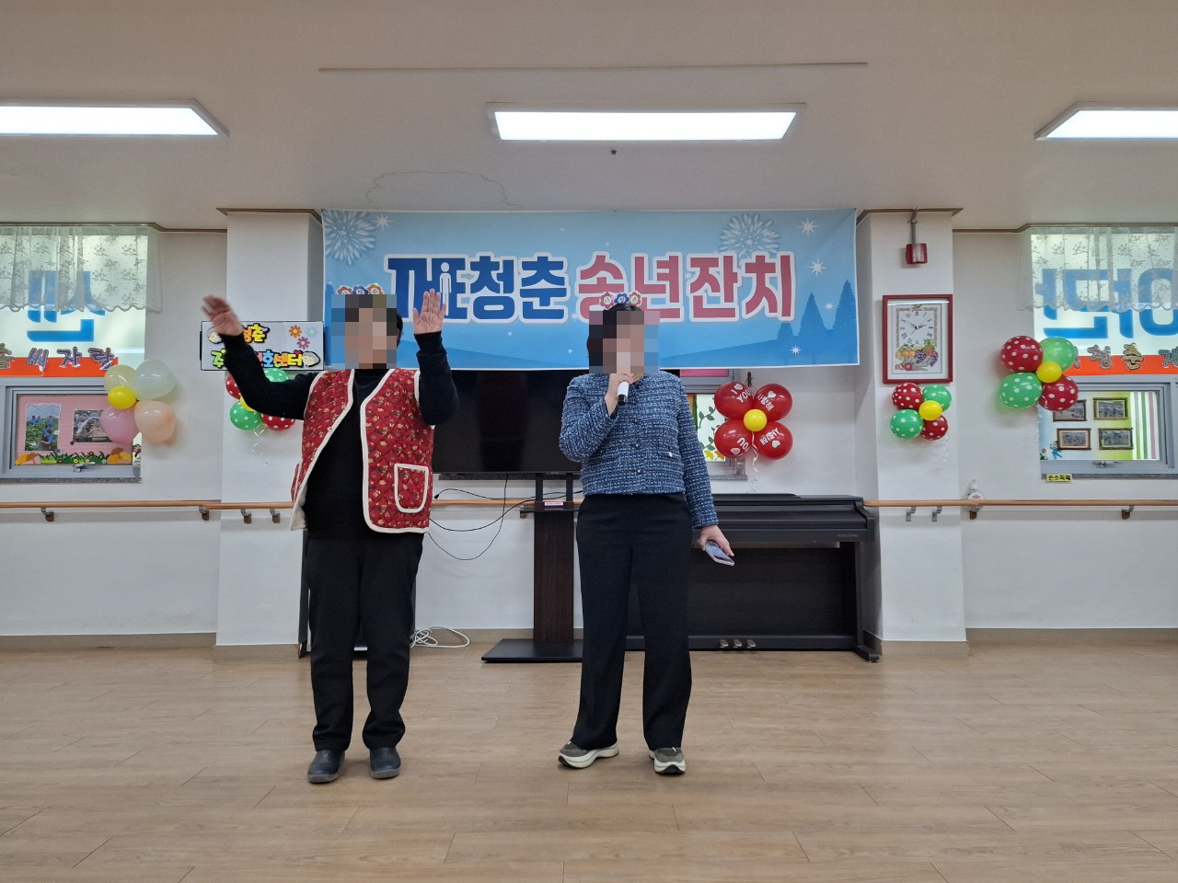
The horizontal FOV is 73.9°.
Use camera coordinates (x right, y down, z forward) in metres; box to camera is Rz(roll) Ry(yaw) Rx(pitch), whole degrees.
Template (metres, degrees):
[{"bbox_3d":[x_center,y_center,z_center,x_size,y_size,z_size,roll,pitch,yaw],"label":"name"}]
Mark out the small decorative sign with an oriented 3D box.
[{"bbox_3d":[-1.814,-0.529,4.349,0.685,0.280,0.040,0,-3,0],"label":"small decorative sign"}]

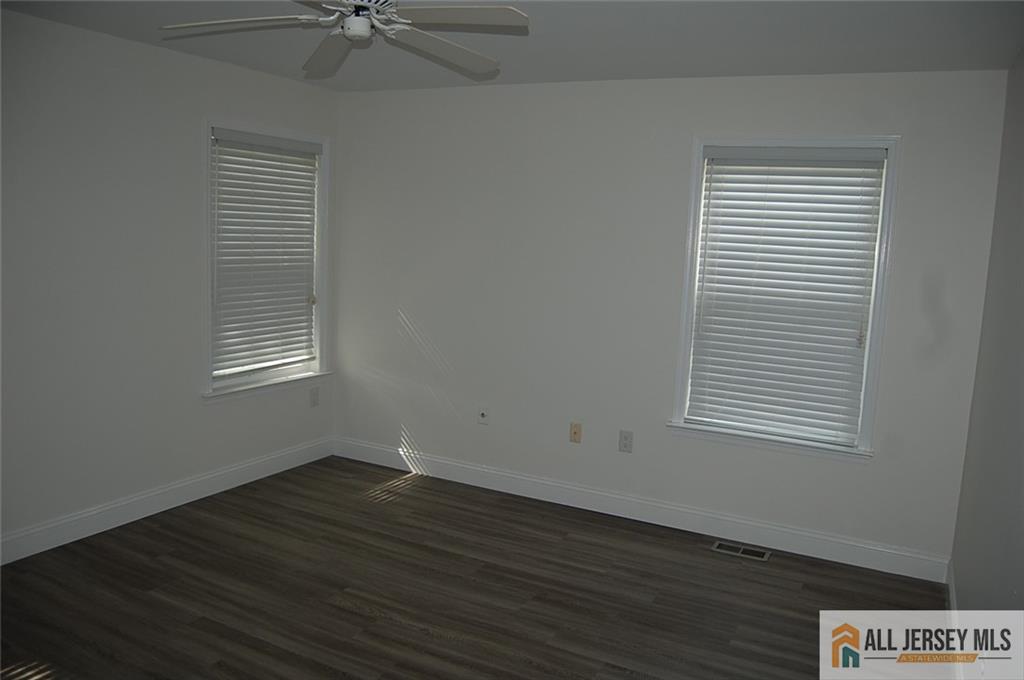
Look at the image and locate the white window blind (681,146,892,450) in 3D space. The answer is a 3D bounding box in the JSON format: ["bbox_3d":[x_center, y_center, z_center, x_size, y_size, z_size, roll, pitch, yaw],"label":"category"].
[{"bbox_3d":[1.366,-0.234,3.928,0.873,1.469,0.060,6,9,26],"label":"white window blind"}]

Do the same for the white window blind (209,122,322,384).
[{"bbox_3d":[-1.480,-0.525,4.667,0.060,1.388,0.898,6,9,26],"label":"white window blind"}]

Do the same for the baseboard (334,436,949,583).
[{"bbox_3d":[0.426,0.919,4.498,3.734,0.138,0.020,6,9,26],"label":"baseboard"}]

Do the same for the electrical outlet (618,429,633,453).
[{"bbox_3d":[0.646,0.579,4.351,0.074,0.119,0.010,6,9,26],"label":"electrical outlet"}]

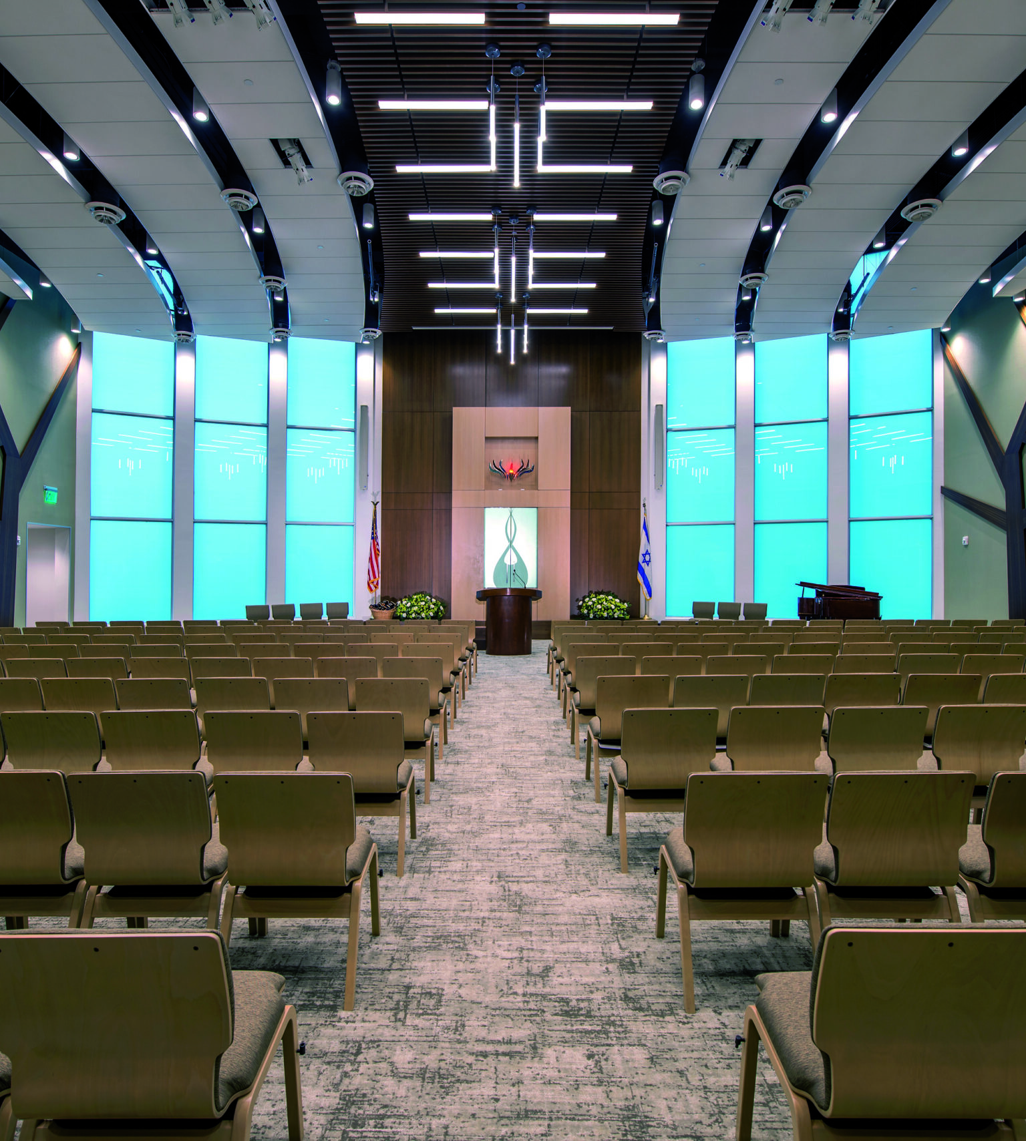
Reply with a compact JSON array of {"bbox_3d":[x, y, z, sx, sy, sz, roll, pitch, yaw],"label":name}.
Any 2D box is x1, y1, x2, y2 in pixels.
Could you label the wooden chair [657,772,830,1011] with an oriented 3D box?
[{"bbox_3d":[0.850,1.123,2.565,0.515,0.835,0.550,0,0,0],"label":"wooden chair"}]

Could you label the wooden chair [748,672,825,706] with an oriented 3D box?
[{"bbox_3d":[1.851,1.115,4.693,0.498,0.830,0.533,0,0,0],"label":"wooden chair"}]

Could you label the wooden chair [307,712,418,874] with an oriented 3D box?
[{"bbox_3d":[-0.786,1.115,3.553,0.498,0.830,0.533,0,0,0],"label":"wooden chair"}]

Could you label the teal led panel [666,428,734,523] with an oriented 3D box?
[{"bbox_3d":[4.310,-2.155,15.260,1.500,2.150,0.080,0,0,19],"label":"teal led panel"}]

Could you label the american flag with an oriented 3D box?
[{"bbox_3d":[-3.155,-0.528,15.100,0.310,2.140,0.280,0,0,0],"label":"american flag"}]

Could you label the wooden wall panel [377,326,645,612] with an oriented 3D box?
[{"bbox_3d":[-0.040,-2.164,15.250,5.969,6.563,0.221,0,0,0],"label":"wooden wall panel"}]

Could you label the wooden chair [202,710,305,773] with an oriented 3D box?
[{"bbox_3d":[-1.298,1.115,3.554,0.498,0.830,0.533,0,0,0],"label":"wooden chair"}]

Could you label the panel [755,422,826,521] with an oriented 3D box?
[{"bbox_3d":[6.110,-2.155,14.650,1.460,2.150,0.080,0,0,25],"label":"panel"}]

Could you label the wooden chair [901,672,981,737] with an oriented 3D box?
[{"bbox_3d":[2.904,1.115,4.706,0.498,0.830,0.533,0,0,0],"label":"wooden chair"}]

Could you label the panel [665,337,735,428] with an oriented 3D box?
[{"bbox_3d":[4.270,-4.257,15.115,1.490,2.000,0.060,0,0,14],"label":"panel"}]

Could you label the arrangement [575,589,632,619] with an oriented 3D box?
[{"bbox_3d":[2.035,0.785,14.897,1.208,0.684,0.654,0,0,0],"label":"arrangement"}]

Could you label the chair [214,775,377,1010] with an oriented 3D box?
[{"bbox_3d":[-0.808,1.115,2.575,0.505,0.825,0.545,0,0,0],"label":"chair"}]

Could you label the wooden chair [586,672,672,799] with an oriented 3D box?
[{"bbox_3d":[0.800,1.115,4.680,0.505,0.825,0.545,0,0,-4],"label":"wooden chair"}]

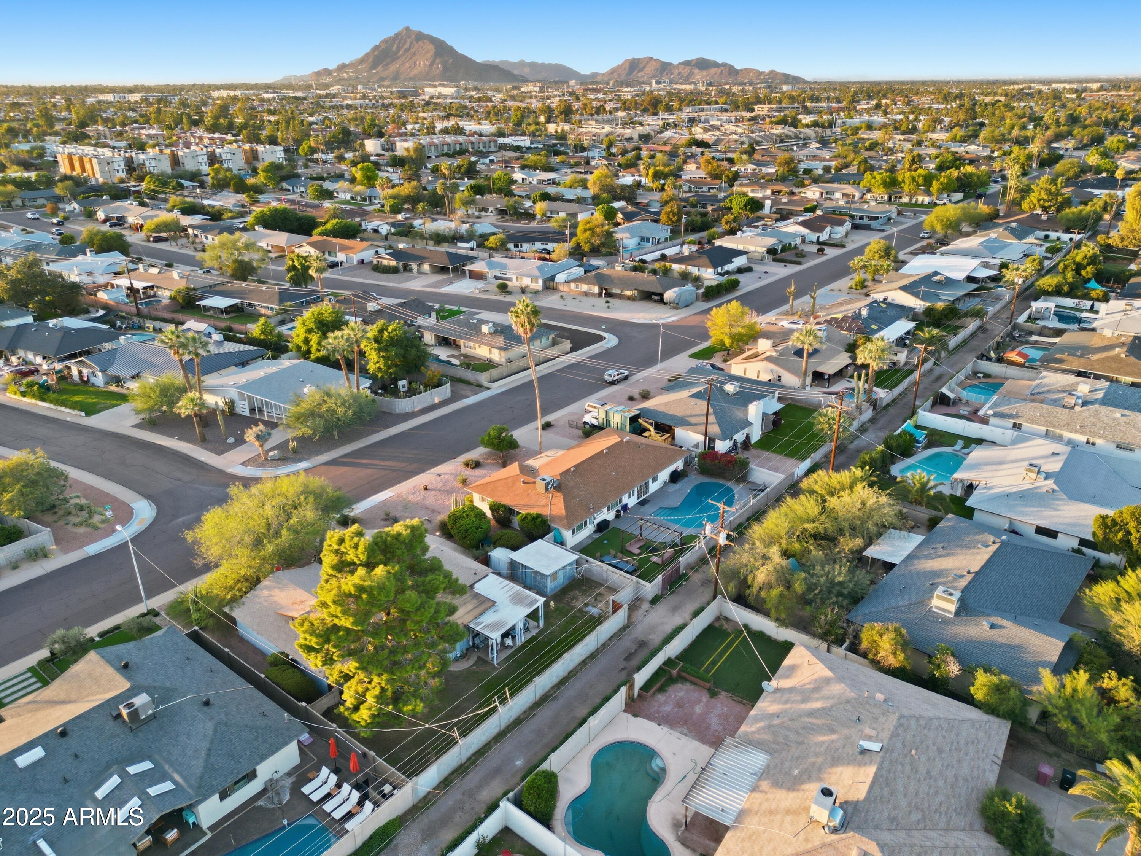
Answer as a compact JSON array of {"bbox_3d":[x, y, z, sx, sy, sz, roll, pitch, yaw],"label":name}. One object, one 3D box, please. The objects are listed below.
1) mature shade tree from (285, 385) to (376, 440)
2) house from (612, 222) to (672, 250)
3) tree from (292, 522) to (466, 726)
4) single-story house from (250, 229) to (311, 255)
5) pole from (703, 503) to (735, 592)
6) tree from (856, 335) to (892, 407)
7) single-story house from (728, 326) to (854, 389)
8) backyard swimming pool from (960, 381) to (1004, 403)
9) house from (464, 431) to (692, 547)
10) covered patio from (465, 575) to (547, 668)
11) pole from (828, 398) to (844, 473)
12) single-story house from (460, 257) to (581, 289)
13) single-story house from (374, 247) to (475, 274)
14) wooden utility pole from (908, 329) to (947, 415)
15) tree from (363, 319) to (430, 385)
[{"bbox_3d":[-29.780,-1.982,98.530,11.000,6.600,9.800,17,29,35],"label":"mature shade tree"},{"bbox_3d":[21.615,-54.579,221.177,16.500,4.200,19.000,18,30,36],"label":"house"},{"bbox_3d":[-12.823,13.609,53.864,11.200,14.000,11.200,-7,25,-15],"label":"tree"},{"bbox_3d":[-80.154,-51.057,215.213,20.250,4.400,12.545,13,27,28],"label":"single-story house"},{"bbox_3d":[12.466,10.322,66.340,3.000,9.630,0.900,18,30,36],"label":"pole"},{"bbox_3d":[40.661,-7.674,106.805,4.800,9.930,4.800,0,24,0],"label":"tree"},{"bbox_3d":[35.657,-11.556,122.819,15.621,4.200,24.975,17,29,35],"label":"single-story house"},{"bbox_3d":[55.917,-4.487,107.298,4.700,1.500,10.000,18,30,36],"label":"backyard swimming pool"},{"bbox_3d":[1.476,4.898,85.910,13.500,4.050,22.200,18,30,36],"label":"house"},{"bbox_3d":[-6.118,15.094,63.161,5.875,2.600,6.182,16,29,33],"label":"covered patio"},{"bbox_3d":[29.323,0.784,87.121,2.300,10.000,0.400,17,29,35],"label":"pole"},{"bbox_3d":[-11.009,-36.254,179.622,21.051,4.300,16.615,12,27,26],"label":"single-story house"},{"bbox_3d":[-34.353,-40.179,189.122,22.079,4.200,12.015,12,27,27],"label":"single-story house"},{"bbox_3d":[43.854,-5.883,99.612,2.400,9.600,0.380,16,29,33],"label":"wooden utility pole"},{"bbox_3d":[-26.396,-11.557,117.264,10.200,9.260,9.800,0,24,0],"label":"tree"}]

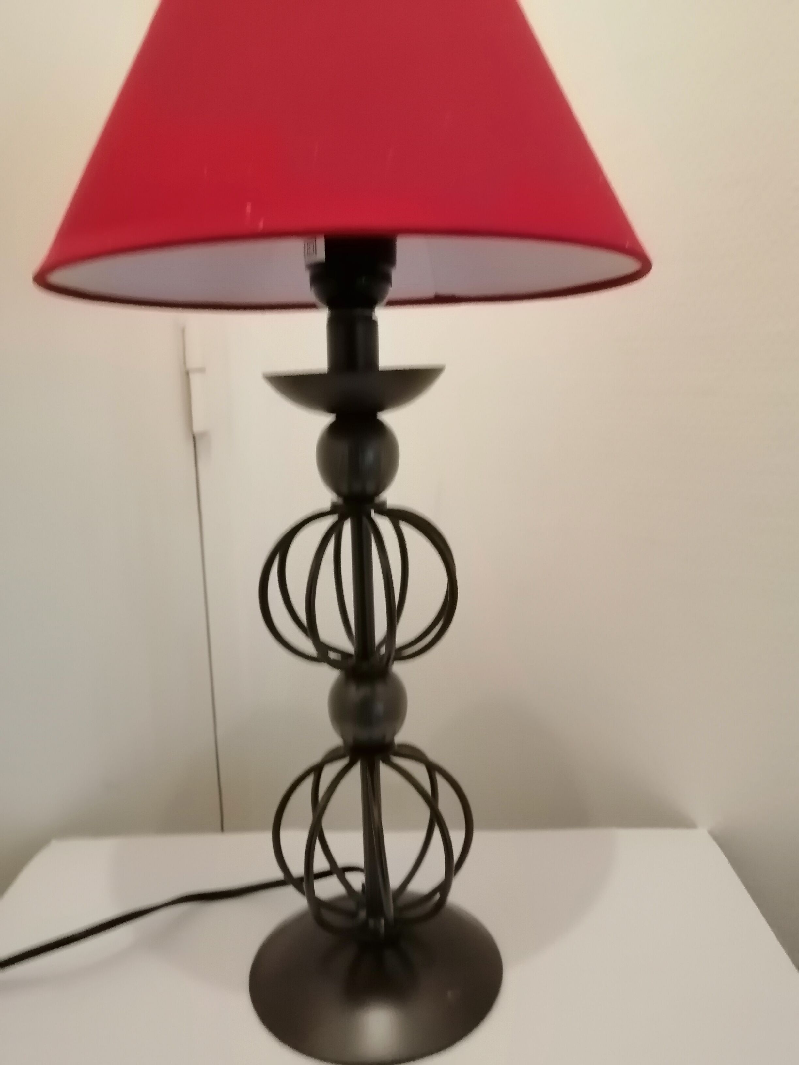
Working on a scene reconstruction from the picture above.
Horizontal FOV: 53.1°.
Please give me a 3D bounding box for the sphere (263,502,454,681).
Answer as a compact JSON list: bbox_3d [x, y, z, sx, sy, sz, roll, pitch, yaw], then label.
[{"bbox_3d":[-0.020,0.028,0.437,0.113,0.092,0.113,-2,11,0],"label":"sphere"}]

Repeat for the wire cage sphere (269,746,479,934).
[{"bbox_3d":[-0.016,0.176,0.466,0.114,0.112,0.114,-2,11,0],"label":"wire cage sphere"}]

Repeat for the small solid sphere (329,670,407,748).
[{"bbox_3d":[-0.018,0.098,0.451,0.044,0.044,0.044,-2,11,0],"label":"small solid sphere"}]

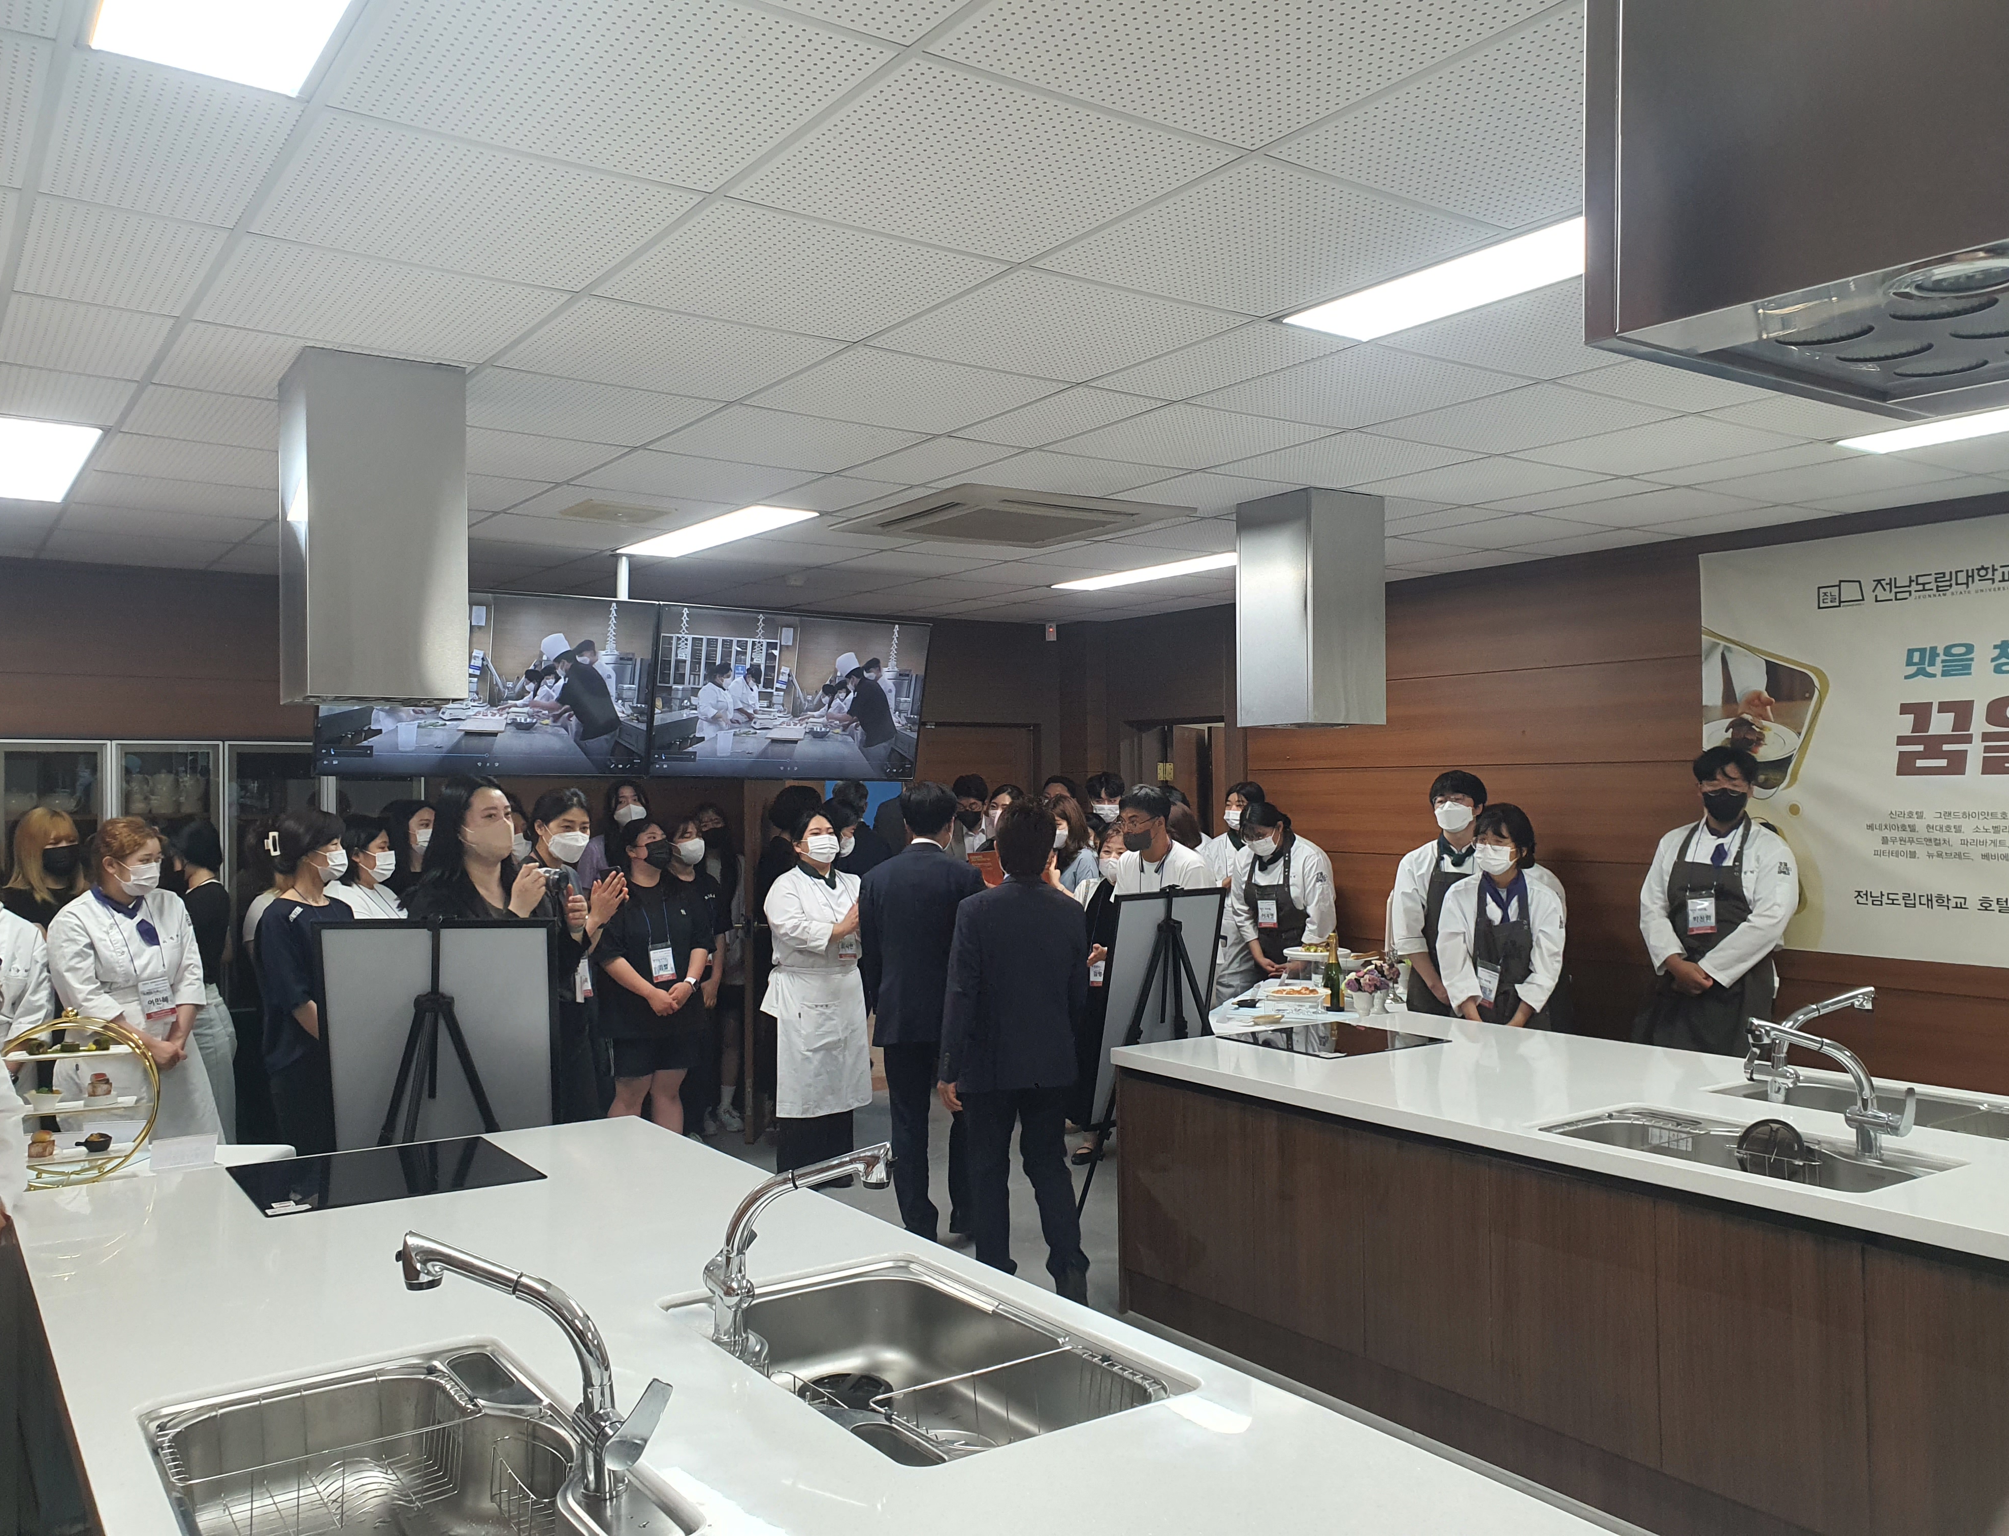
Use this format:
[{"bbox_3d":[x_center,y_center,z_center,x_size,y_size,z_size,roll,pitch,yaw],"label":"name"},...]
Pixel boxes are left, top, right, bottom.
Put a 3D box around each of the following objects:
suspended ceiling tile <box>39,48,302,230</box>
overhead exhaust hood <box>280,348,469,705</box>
[{"bbox_3d":[-1.242,-0.914,2.264,0.300,0.020,0.590,0,-1,-36],"label":"suspended ceiling tile"},{"bbox_3d":[-1.445,-0.522,3.507,0.338,0.746,0.355,0,-1,-36],"label":"overhead exhaust hood"}]

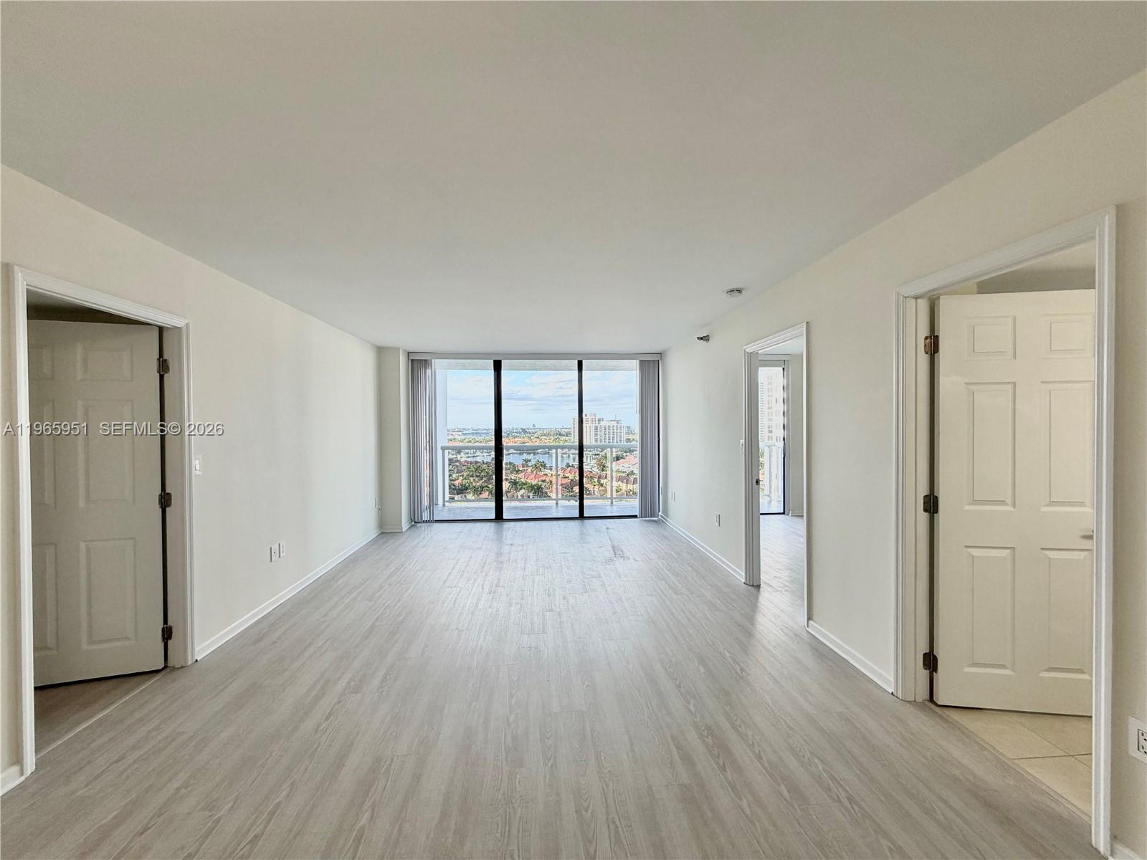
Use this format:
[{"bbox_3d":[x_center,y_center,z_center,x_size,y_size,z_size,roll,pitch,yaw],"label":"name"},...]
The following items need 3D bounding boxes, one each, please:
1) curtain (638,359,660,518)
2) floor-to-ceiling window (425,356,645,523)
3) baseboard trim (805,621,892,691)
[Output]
[{"bbox_3d":[1.113,0.136,6.870,0.300,2.330,0.100,-1,1,-4],"label":"curtain"},{"bbox_3d":[-0.507,0.134,6.863,3.400,2.390,0.100,-1,1,-4],"label":"floor-to-ceiling window"},{"bbox_3d":[1.628,1.331,2.779,0.018,0.077,0.755,-1,1,-4],"label":"baseboard trim"}]

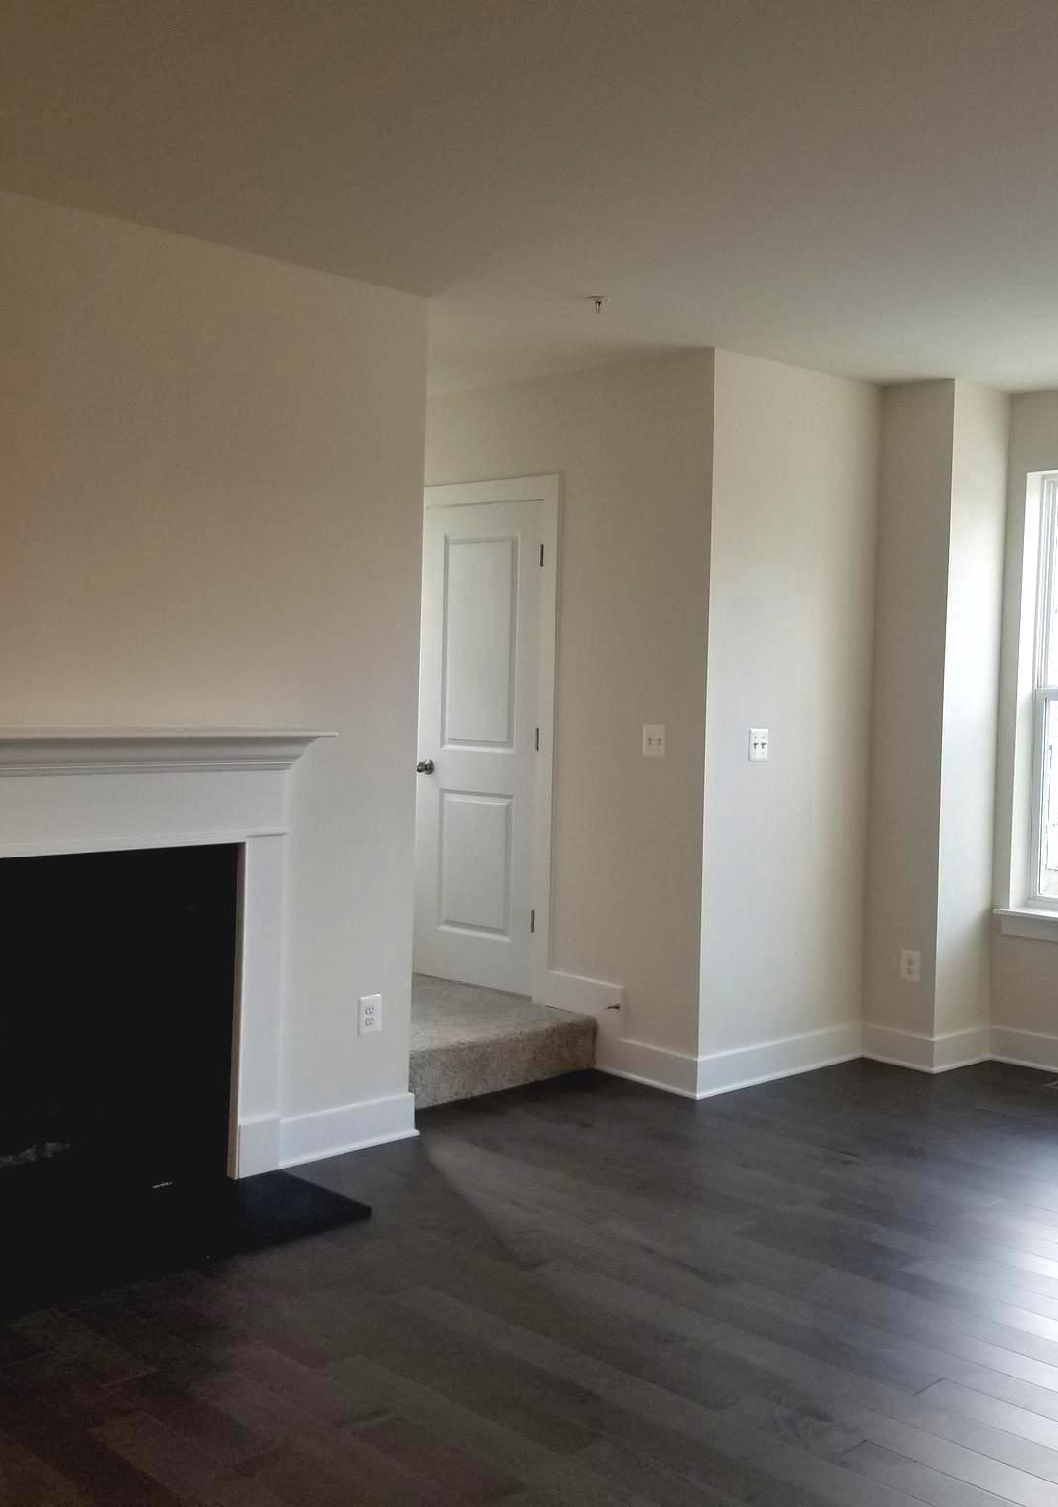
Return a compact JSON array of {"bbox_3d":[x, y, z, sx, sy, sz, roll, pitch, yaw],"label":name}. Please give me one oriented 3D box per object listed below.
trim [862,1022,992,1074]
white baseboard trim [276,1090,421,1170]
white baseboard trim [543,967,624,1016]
[{"bbox_3d":[1.632,1.184,6.186,0.384,0.140,0.375,-1,3,-43],"label":"trim"},{"bbox_3d":[-0.562,1.195,4.811,0.547,0.141,0.020,-1,3,-43],"label":"white baseboard trim"},{"bbox_3d":[0.222,0.956,5.936,0.020,0.147,0.412,-1,3,-43],"label":"white baseboard trim"}]

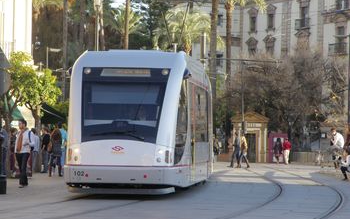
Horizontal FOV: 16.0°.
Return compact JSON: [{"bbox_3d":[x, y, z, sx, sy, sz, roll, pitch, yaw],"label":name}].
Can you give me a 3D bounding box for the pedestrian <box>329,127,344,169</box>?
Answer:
[{"bbox_3d":[6.834,1.628,52.500,0.650,1.763,0.500,1,-2,-24],"label":"pedestrian"}]

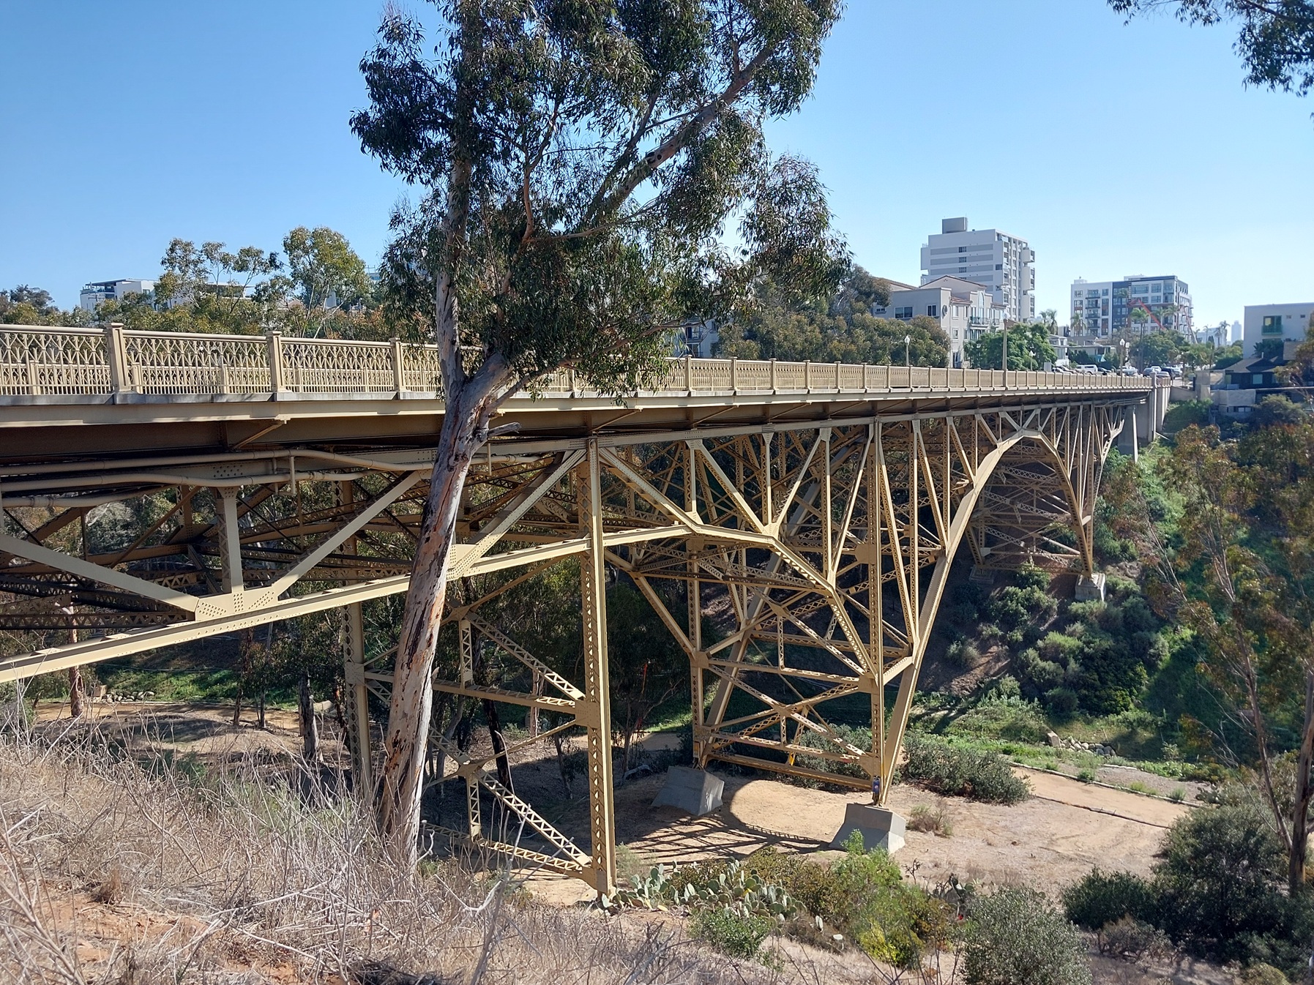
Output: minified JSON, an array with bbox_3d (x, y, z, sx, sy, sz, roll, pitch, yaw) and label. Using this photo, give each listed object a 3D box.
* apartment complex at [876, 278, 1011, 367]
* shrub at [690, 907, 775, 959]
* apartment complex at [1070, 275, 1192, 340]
[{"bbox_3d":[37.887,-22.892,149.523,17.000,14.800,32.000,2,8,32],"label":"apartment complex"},{"bbox_3d":[2.076,12.131,28.200,2.300,1.200,1.800,2,8,32],"label":"shrub"},{"bbox_3d":[153.720,-54.224,331.594,30.000,26.600,42.000,2,8,32],"label":"apartment complex"}]

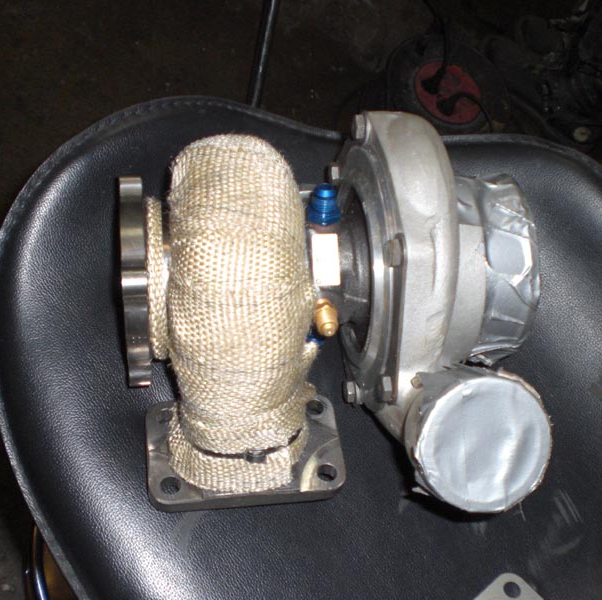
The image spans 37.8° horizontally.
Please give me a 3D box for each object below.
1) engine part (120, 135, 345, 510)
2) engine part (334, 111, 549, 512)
[{"bbox_3d":[-0.031,0.002,0.453,0.116,0.172,0.146,-2,49,-10],"label":"engine part"},{"bbox_3d":[0.070,0.000,0.461,0.092,0.177,0.196,-2,49,-10],"label":"engine part"}]

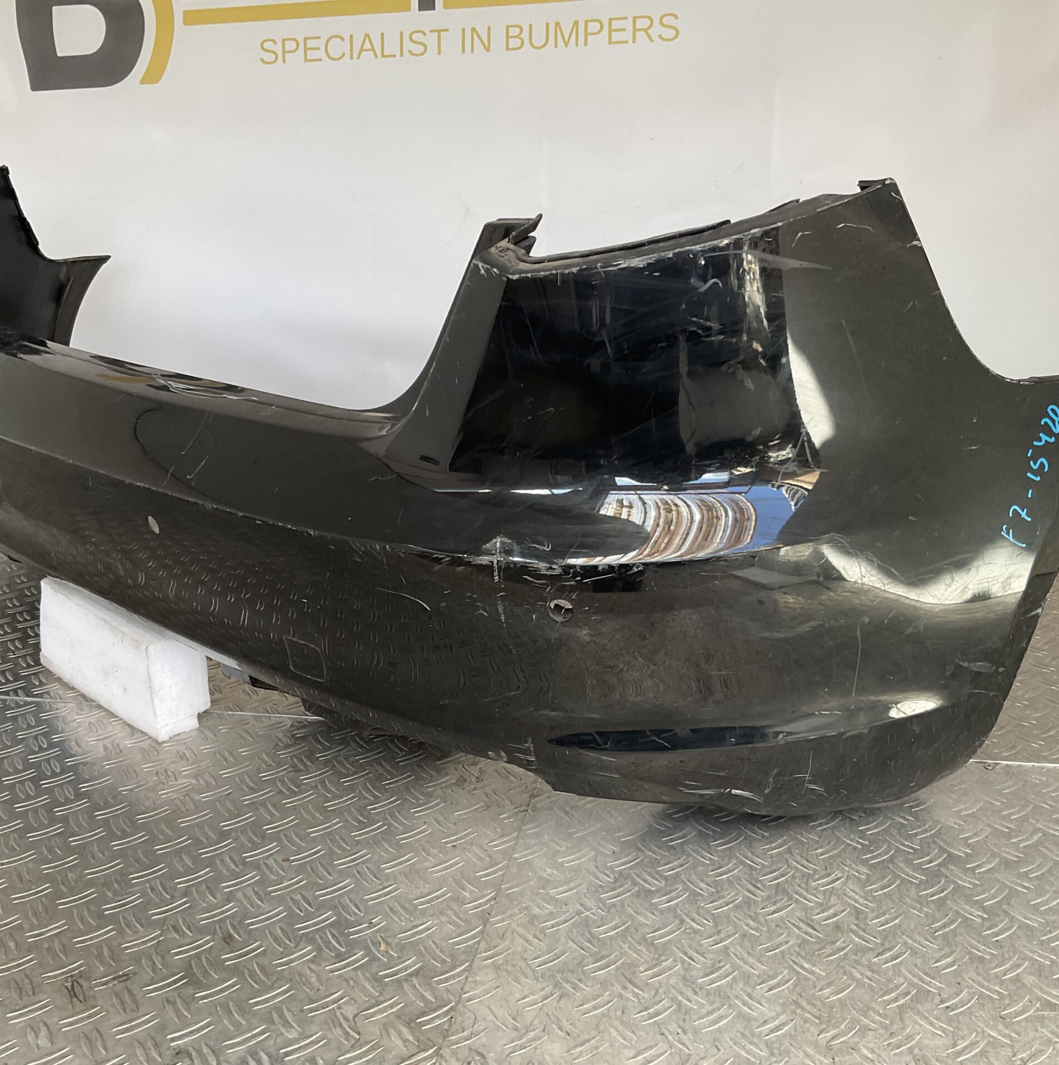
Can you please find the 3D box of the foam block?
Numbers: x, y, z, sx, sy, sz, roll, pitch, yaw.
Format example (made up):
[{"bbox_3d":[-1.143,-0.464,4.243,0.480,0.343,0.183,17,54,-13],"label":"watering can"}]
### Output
[{"bbox_3d":[-0.495,0.137,1.426,0.305,0.114,0.067,16,27,42],"label":"foam block"}]

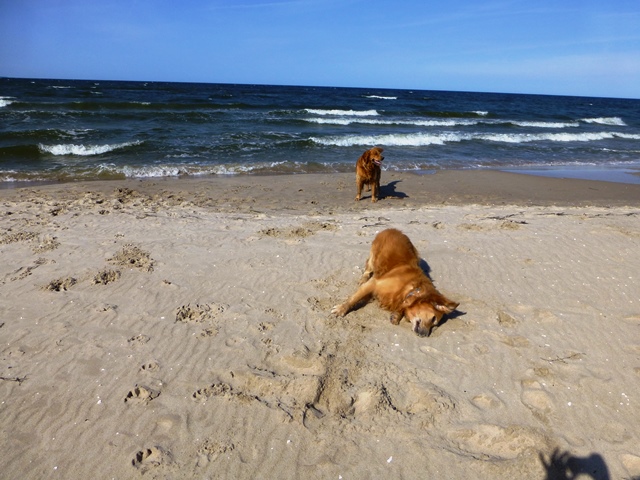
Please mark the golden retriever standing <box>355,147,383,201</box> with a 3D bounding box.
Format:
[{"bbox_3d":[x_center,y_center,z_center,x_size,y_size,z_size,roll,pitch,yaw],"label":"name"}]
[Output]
[{"bbox_3d":[0.768,-0.959,6.183,0.340,0.710,0.850,7,19,13],"label":"golden retriever standing"}]

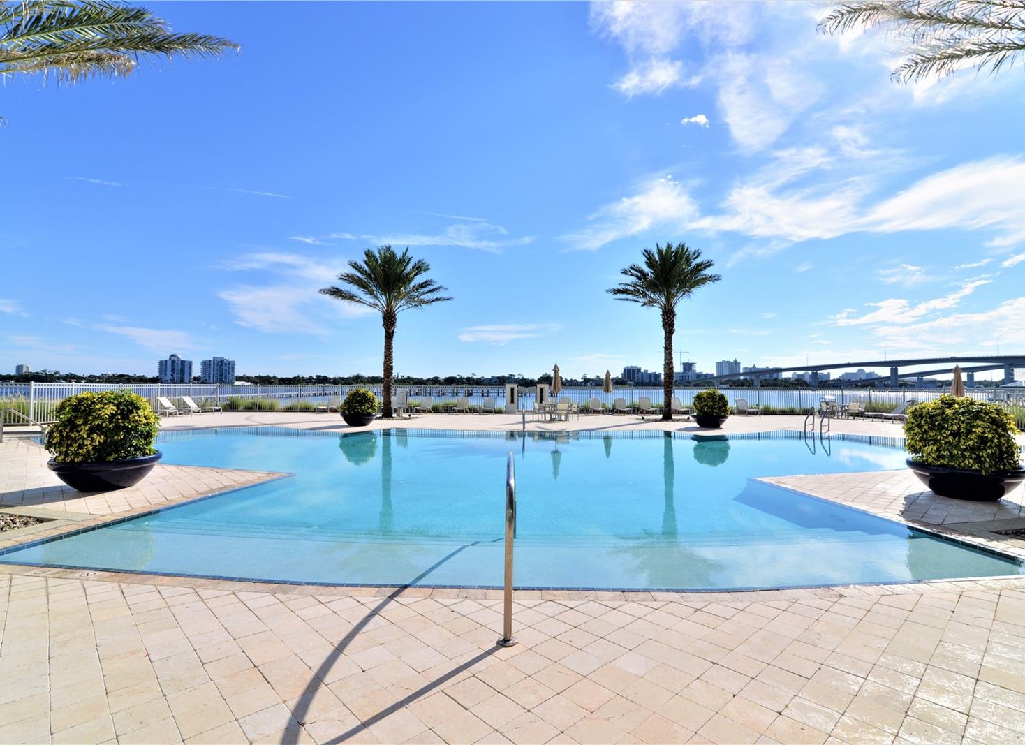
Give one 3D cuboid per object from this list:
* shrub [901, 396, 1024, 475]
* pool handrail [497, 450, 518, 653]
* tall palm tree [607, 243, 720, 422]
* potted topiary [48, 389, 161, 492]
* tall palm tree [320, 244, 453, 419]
[{"bbox_3d":[6.527,0.860,7.246,1.270,1.000,1.270,0,-1,0],"label":"shrub"},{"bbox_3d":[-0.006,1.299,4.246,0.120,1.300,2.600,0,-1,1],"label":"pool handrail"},{"bbox_3d":[6.904,-1.841,22.333,5.200,7.899,5.200,0,-1,0],"label":"tall palm tree"},{"bbox_3d":[-6.134,1.029,7.542,1.360,1.430,1.360,0,-1,0],"label":"potted topiary"},{"bbox_3d":[-5.801,-1.881,22.932,5.900,7.899,5.700,0,-1,0],"label":"tall palm tree"}]

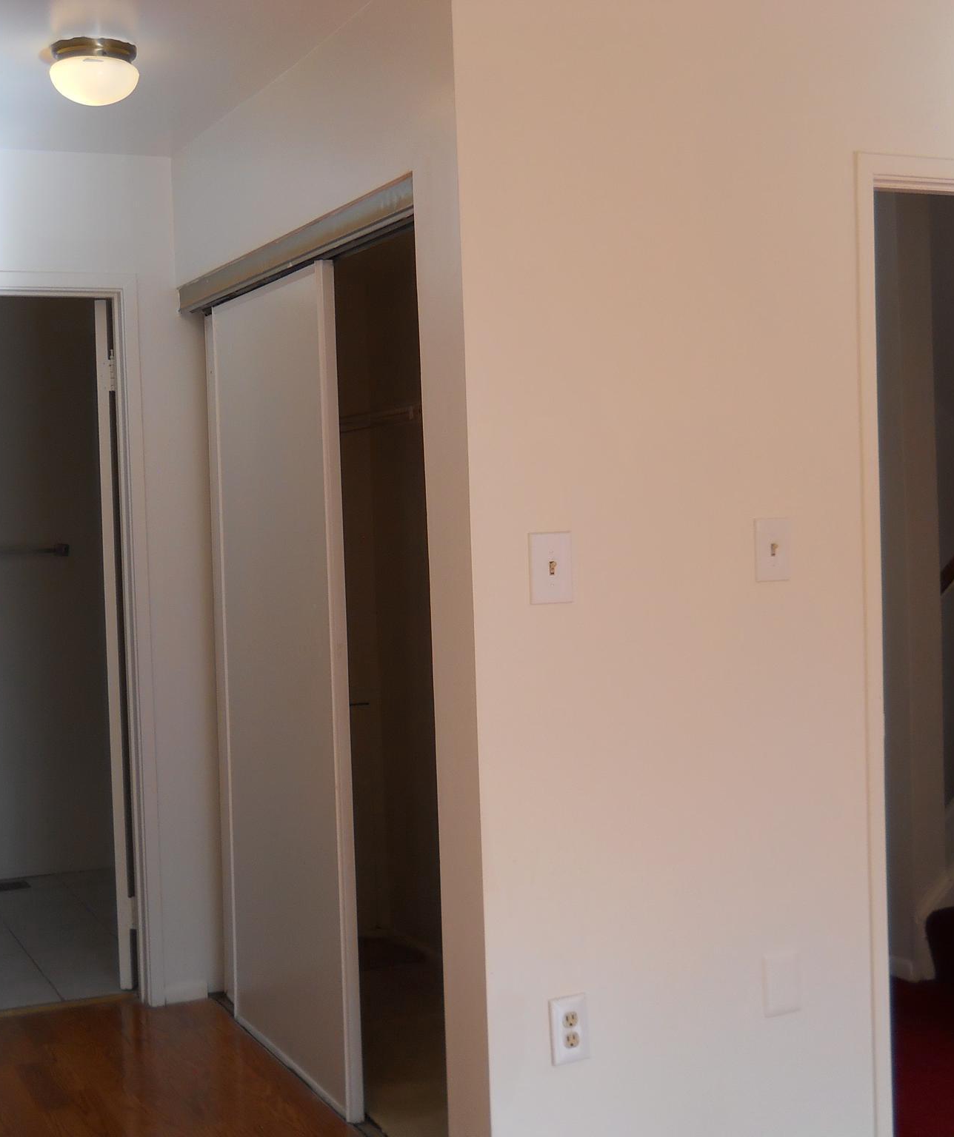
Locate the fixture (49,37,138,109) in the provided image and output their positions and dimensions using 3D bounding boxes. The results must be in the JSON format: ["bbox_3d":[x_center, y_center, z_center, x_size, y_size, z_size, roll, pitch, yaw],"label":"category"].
[{"bbox_3d":[-0.830,-1.072,3.534,0.191,0.118,0.191,-3,3,-26],"label":"fixture"}]

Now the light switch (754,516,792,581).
[{"bbox_3d":[0.593,-0.037,3.215,0.080,0.122,0.014,-3,3,-26],"label":"light switch"}]

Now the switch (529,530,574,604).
[{"bbox_3d":[0.141,-0.001,3.000,0.084,0.128,0.014,-3,3,-26],"label":"switch"}]

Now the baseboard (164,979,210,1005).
[{"bbox_3d":[-0.828,1.206,4.630,0.121,0.060,0.014,-3,3,-26],"label":"baseboard"}]

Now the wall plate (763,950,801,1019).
[{"bbox_3d":[0.614,0.834,3.253,0.084,0.123,0.007,-3,3,-26],"label":"wall plate"}]

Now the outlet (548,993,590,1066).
[{"bbox_3d":[0.176,0.867,3.043,0.077,0.124,0.008,-3,3,-26],"label":"outlet"}]

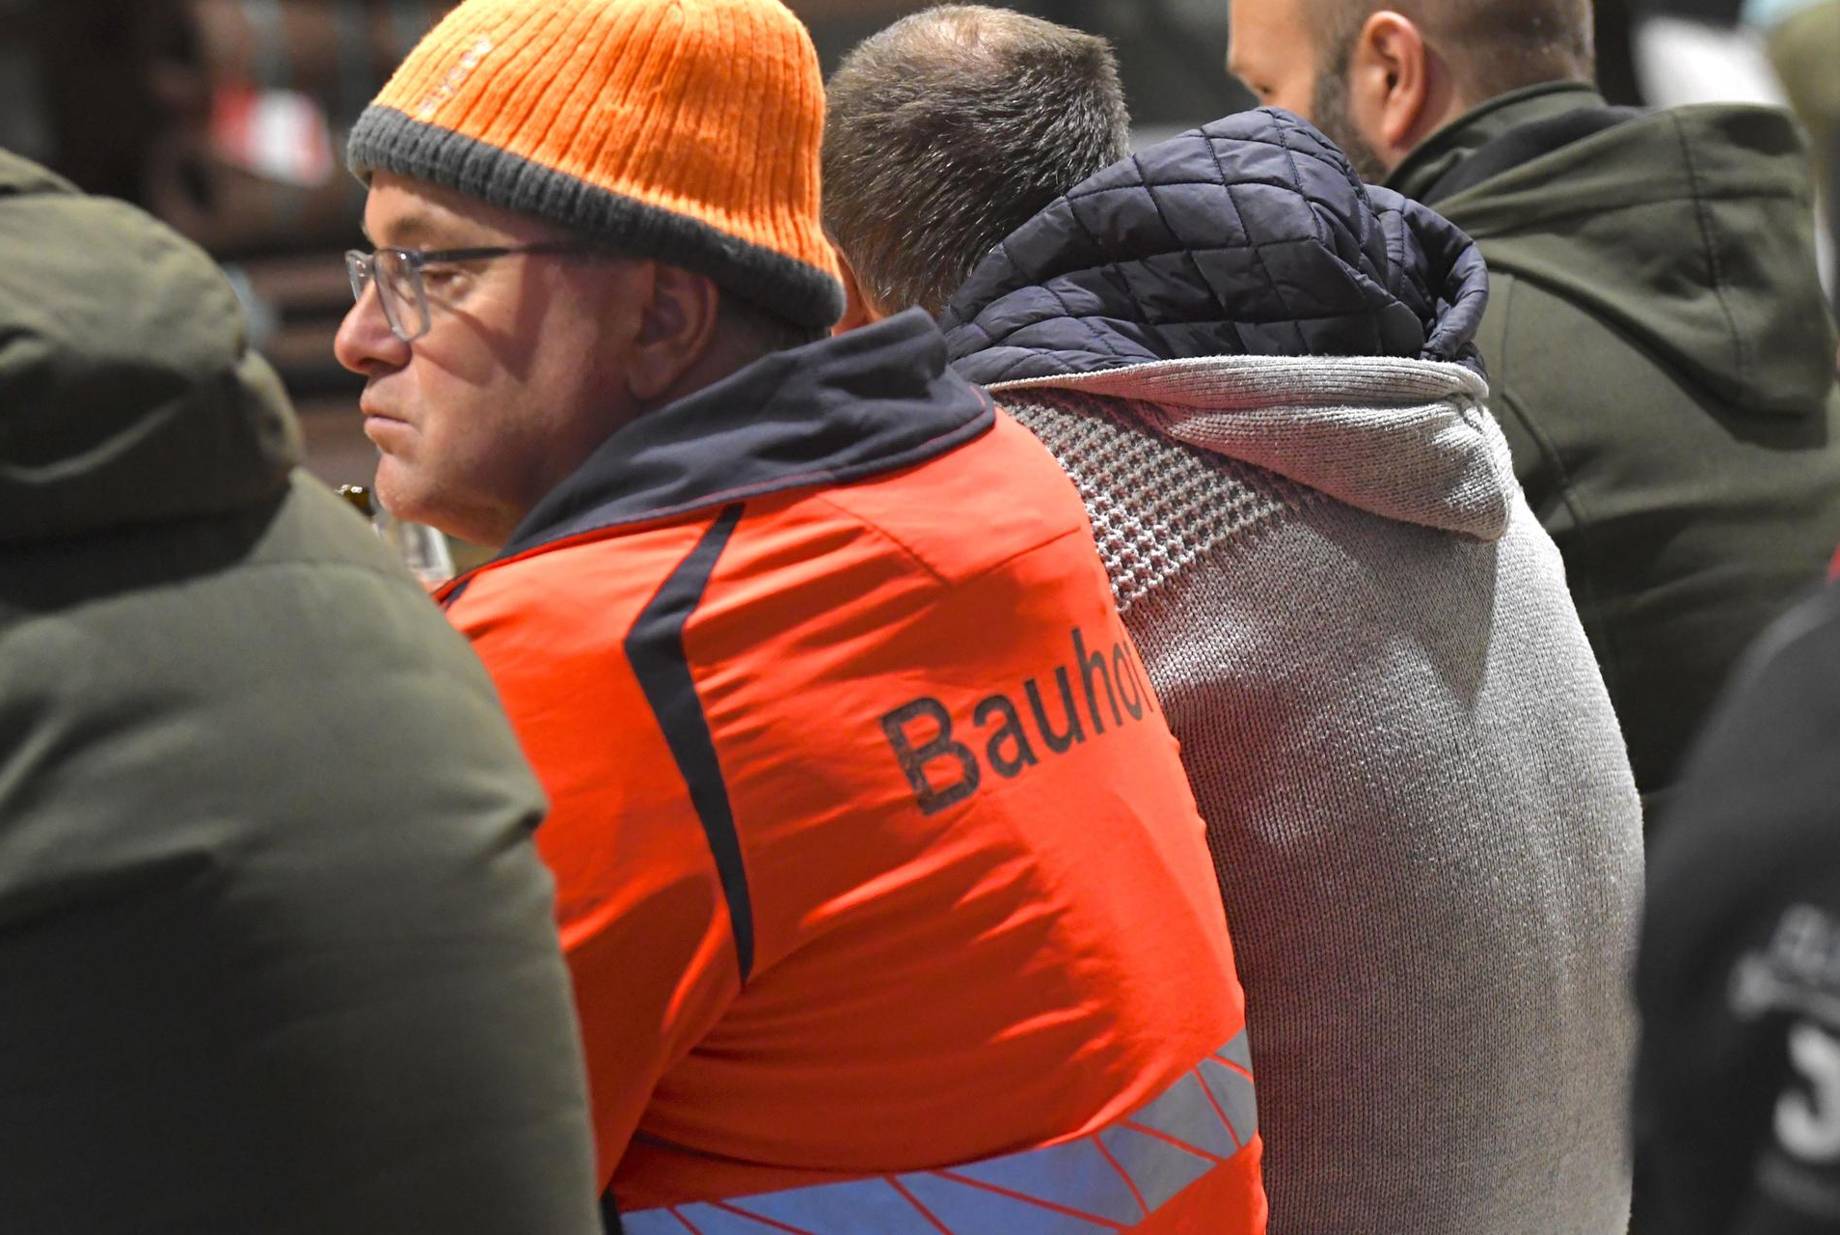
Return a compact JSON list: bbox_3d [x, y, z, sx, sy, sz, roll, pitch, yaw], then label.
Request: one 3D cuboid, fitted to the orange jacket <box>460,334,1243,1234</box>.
[{"bbox_3d":[-0.085,0.190,3.610,0.460,0.660,0.580,-6,4,35],"label":"orange jacket"}]

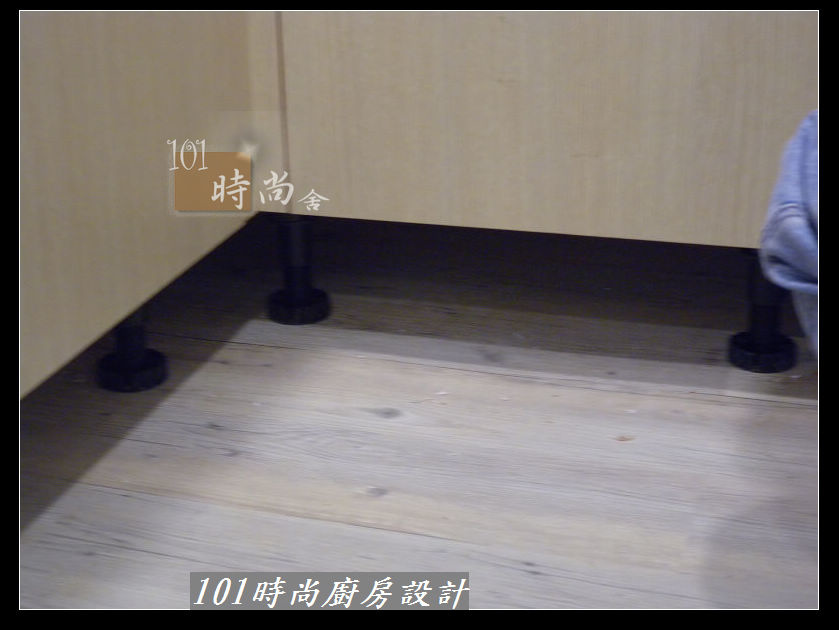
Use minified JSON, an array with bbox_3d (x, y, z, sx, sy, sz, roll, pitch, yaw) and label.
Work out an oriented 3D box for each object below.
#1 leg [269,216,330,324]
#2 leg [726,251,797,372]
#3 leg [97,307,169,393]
[{"bbox_3d":[-0.120,-0.053,1.497,0.061,0.113,0.061,-1,21,0],"label":"leg"},{"bbox_3d":[0.311,-0.011,1.370,0.061,0.113,0.061,6,22,17],"label":"leg"},{"bbox_3d":[-0.257,0.004,1.350,0.061,0.113,0.061,6,22,17],"label":"leg"}]

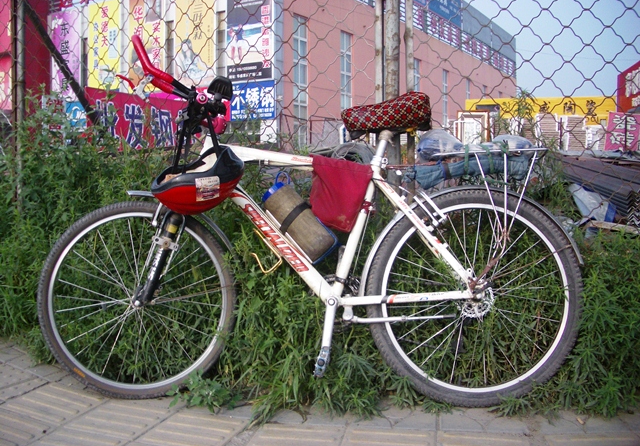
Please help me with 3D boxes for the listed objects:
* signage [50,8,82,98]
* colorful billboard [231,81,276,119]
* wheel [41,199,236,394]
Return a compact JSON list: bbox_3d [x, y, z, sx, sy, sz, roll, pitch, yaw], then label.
[{"bbox_3d":[-11.600,-7.601,29.463,2.151,3.852,0.150,3,6,30],"label":"signage"},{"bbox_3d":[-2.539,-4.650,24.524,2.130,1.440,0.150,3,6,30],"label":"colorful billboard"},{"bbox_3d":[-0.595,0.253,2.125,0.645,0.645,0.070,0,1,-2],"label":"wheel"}]

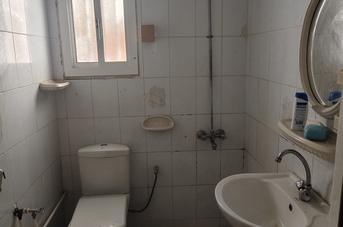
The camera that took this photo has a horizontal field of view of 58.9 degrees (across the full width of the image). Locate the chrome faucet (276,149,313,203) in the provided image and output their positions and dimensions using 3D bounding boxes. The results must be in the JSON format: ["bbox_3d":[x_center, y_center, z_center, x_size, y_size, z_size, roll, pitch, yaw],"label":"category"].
[{"bbox_3d":[0.533,0.261,1.318,0.160,0.220,0.085,-2,11,-3],"label":"chrome faucet"}]

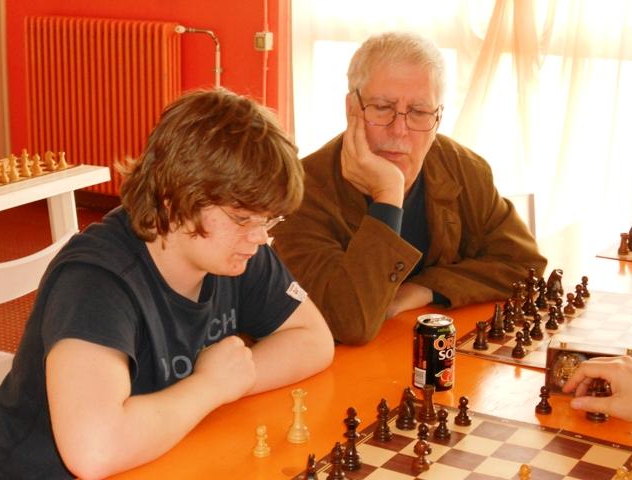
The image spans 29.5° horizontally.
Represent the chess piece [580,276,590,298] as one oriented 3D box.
[{"bbox_3d":[0.525,0.092,2.346,0.025,0.044,0.025,9,16,29],"label":"chess piece"}]

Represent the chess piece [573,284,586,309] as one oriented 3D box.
[{"bbox_3d":[0.509,0.107,2.320,0.024,0.044,0.024,9,17,29],"label":"chess piece"}]

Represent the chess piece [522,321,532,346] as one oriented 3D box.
[{"bbox_3d":[0.362,0.161,2.065,0.025,0.045,0.025,9,16,29],"label":"chess piece"}]

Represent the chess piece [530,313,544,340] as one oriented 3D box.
[{"bbox_3d":[0.394,0.153,2.136,0.024,0.045,0.024,0,14,0],"label":"chess piece"}]

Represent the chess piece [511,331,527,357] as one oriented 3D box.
[{"bbox_3d":[0.340,0.175,2.006,0.025,0.045,0.025,1,14,0],"label":"chess piece"}]

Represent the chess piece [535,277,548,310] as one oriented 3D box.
[{"bbox_3d":[0.426,0.102,2.260,0.025,0.064,0.025,9,16,29],"label":"chess piece"}]

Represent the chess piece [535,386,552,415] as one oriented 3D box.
[{"bbox_3d":[0.339,0.237,1.781,0.025,0.043,0.025,9,16,29],"label":"chess piece"}]

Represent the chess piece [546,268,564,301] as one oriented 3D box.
[{"bbox_3d":[0.472,0.086,2.366,0.032,0.060,0.032,3,15,11],"label":"chess piece"}]

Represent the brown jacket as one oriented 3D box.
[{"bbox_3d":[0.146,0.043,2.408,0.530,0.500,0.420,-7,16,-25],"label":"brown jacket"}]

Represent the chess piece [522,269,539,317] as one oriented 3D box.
[{"bbox_3d":[0.405,0.097,2.264,0.030,0.089,0.030,9,17,29],"label":"chess piece"}]

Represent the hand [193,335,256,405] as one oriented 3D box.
[{"bbox_3d":[-0.140,0.201,1.860,0.100,0.088,0.080,-13,19,-41],"label":"hand"}]

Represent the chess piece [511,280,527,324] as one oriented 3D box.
[{"bbox_3d":[0.367,0.118,2.164,0.027,0.080,0.027,9,16,29],"label":"chess piece"}]

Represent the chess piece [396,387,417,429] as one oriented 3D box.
[{"bbox_3d":[0.133,0.243,1.753,0.031,0.060,0.031,9,17,29],"label":"chess piece"}]

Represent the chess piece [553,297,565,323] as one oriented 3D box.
[{"bbox_3d":[0.446,0.129,2.195,0.022,0.045,0.022,0,14,0],"label":"chess piece"}]

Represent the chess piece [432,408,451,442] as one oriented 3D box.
[{"bbox_3d":[0.182,0.261,1.718,0.024,0.043,0.024,9,17,29],"label":"chess piece"}]

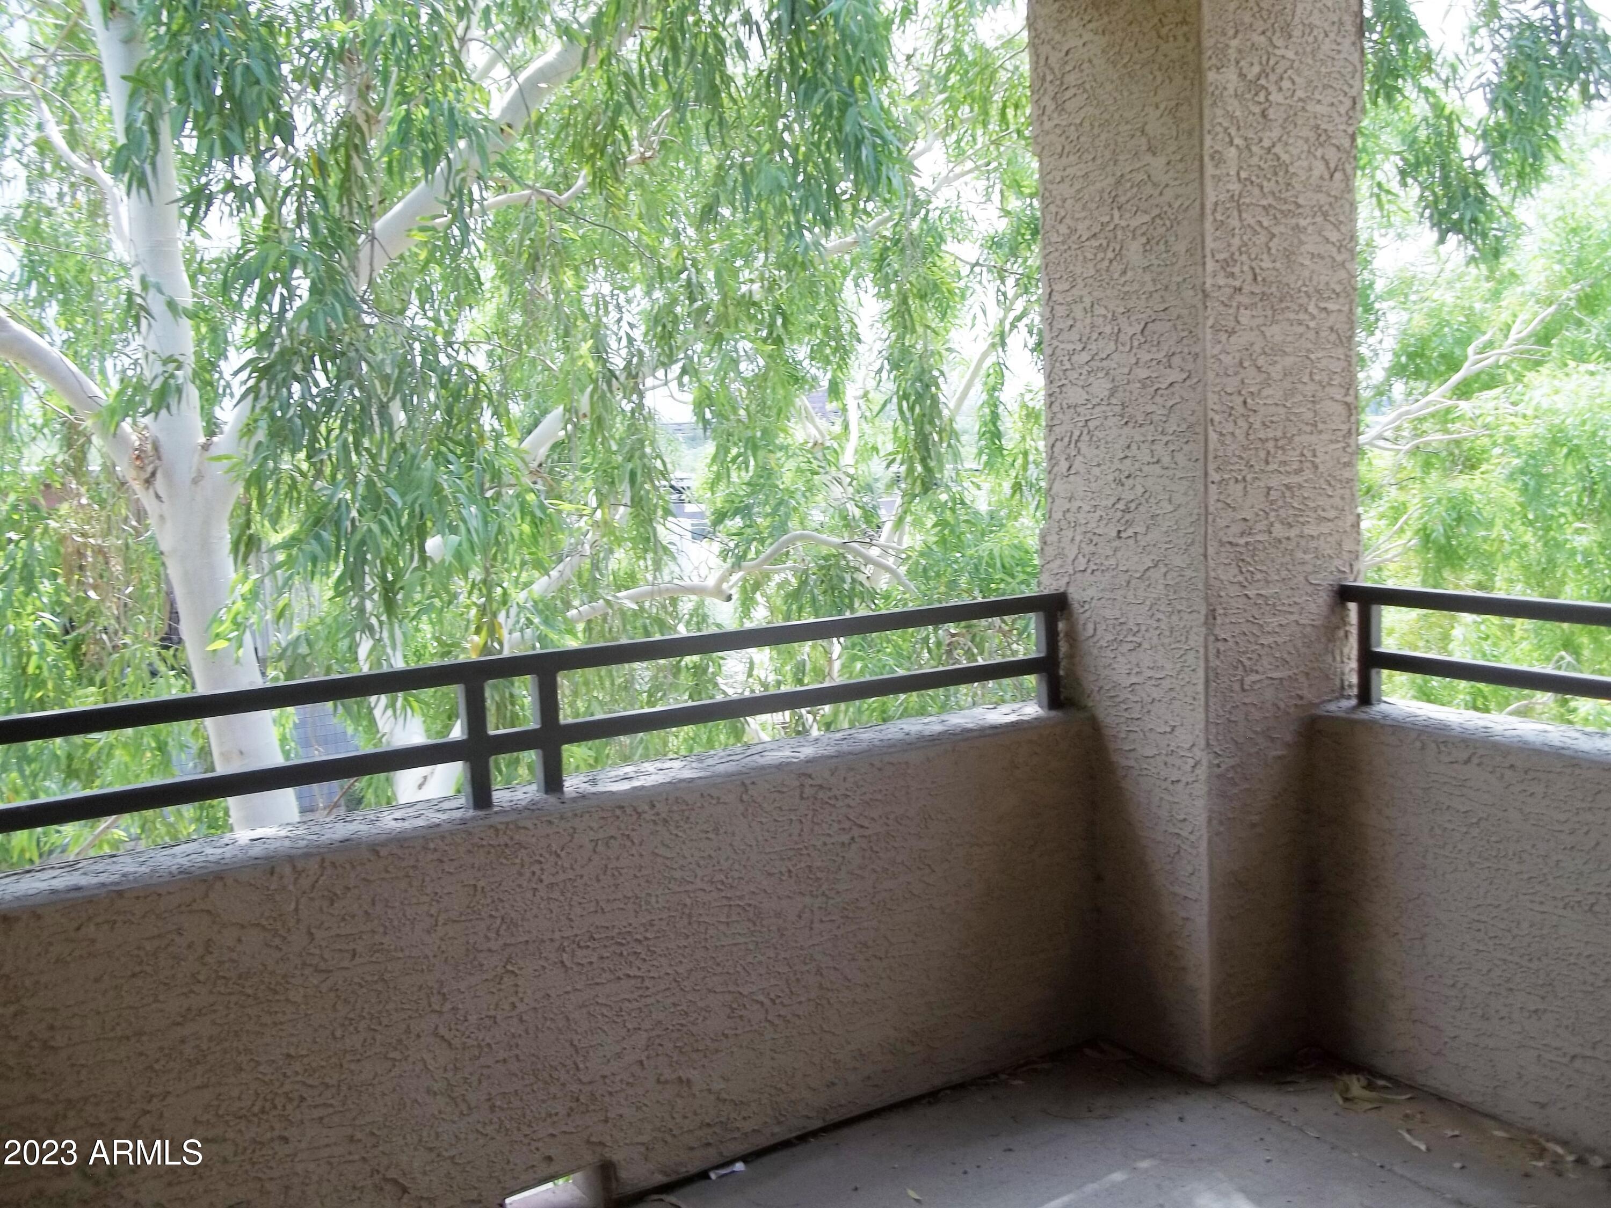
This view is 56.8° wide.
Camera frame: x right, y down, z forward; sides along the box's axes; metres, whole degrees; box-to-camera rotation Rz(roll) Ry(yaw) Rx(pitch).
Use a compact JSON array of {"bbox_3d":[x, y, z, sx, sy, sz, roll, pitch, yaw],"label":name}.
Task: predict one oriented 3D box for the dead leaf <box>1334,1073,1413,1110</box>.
[{"bbox_3d":[1.224,1.053,3.213,0.144,0.037,0.097,-1,7,12],"label":"dead leaf"}]

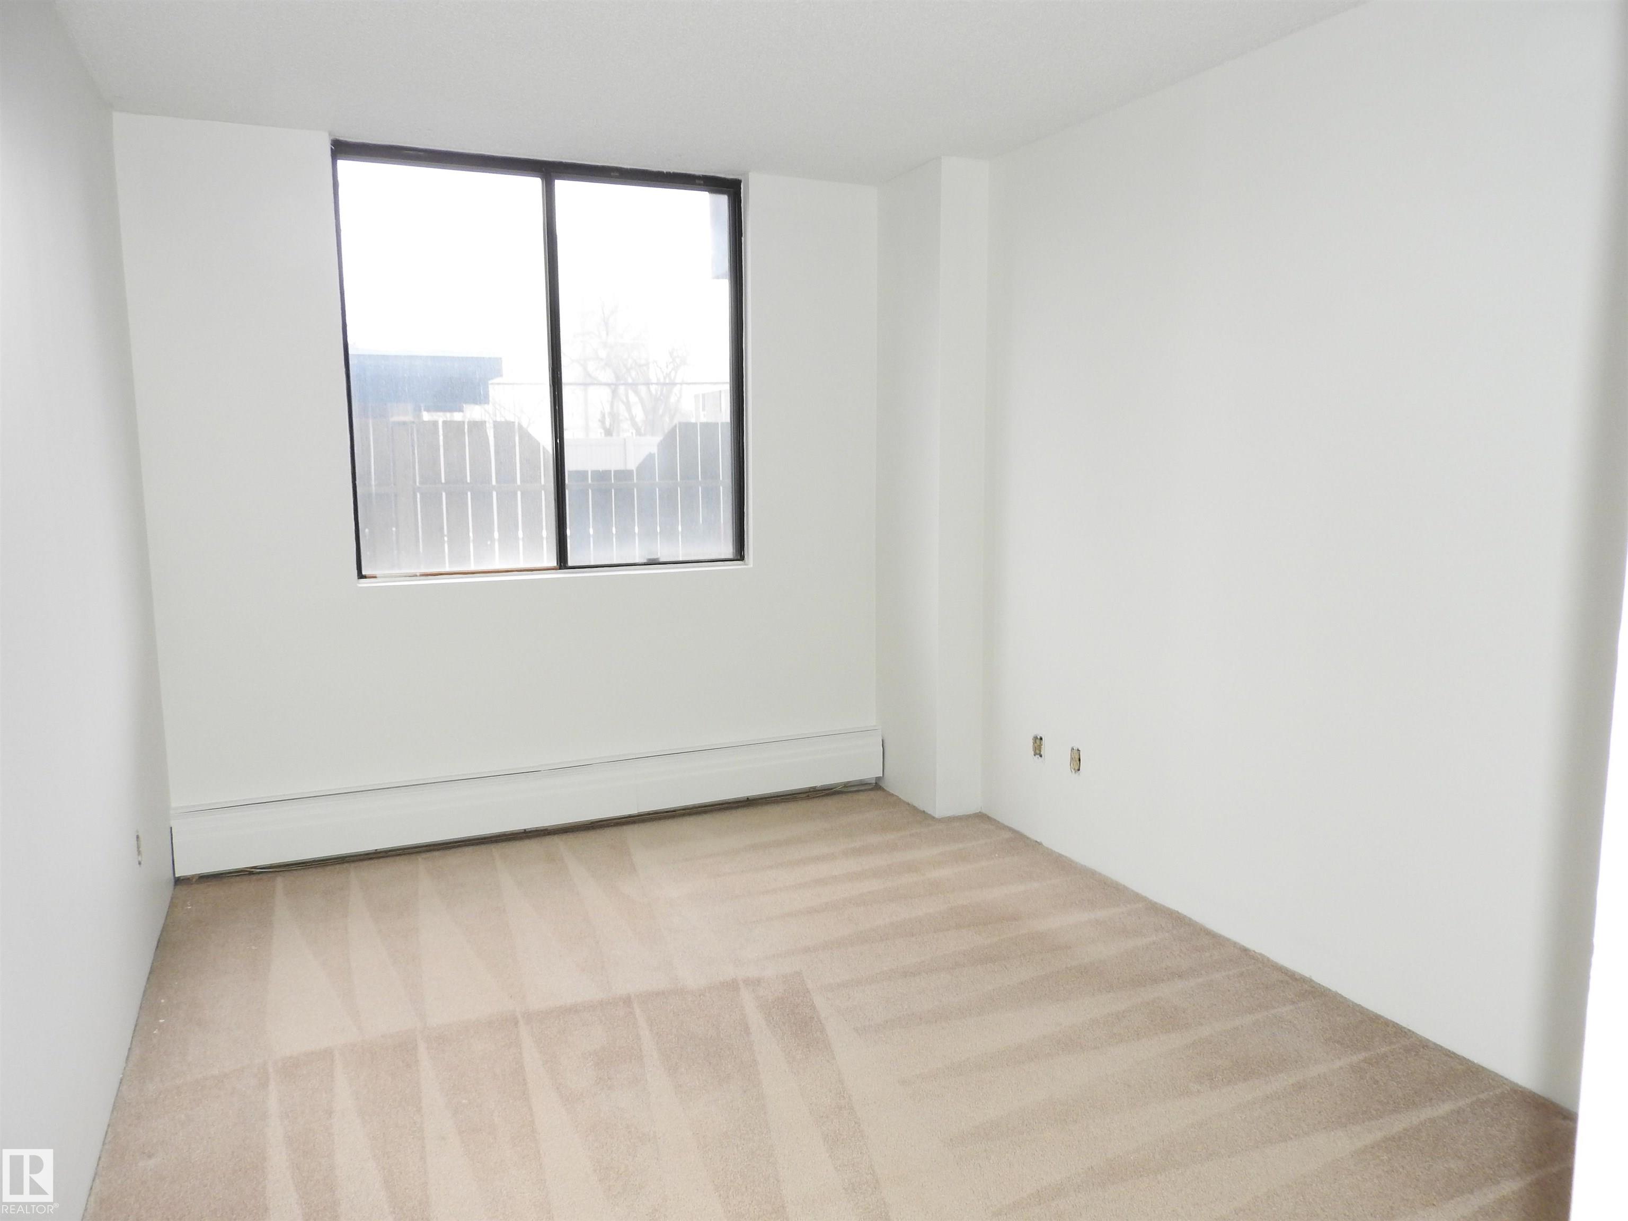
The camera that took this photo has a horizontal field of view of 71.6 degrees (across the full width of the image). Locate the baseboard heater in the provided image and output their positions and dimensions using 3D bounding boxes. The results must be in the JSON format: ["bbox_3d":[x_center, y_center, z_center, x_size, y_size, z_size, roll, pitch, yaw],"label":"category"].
[{"bbox_3d":[-0.901,0.675,4.184,2.580,0.217,0.070,-4,9,-24],"label":"baseboard heater"}]

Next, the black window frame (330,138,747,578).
[{"bbox_3d":[-0.943,-0.875,4.120,1.425,1.445,0.090,-4,9,-24],"label":"black window frame"}]

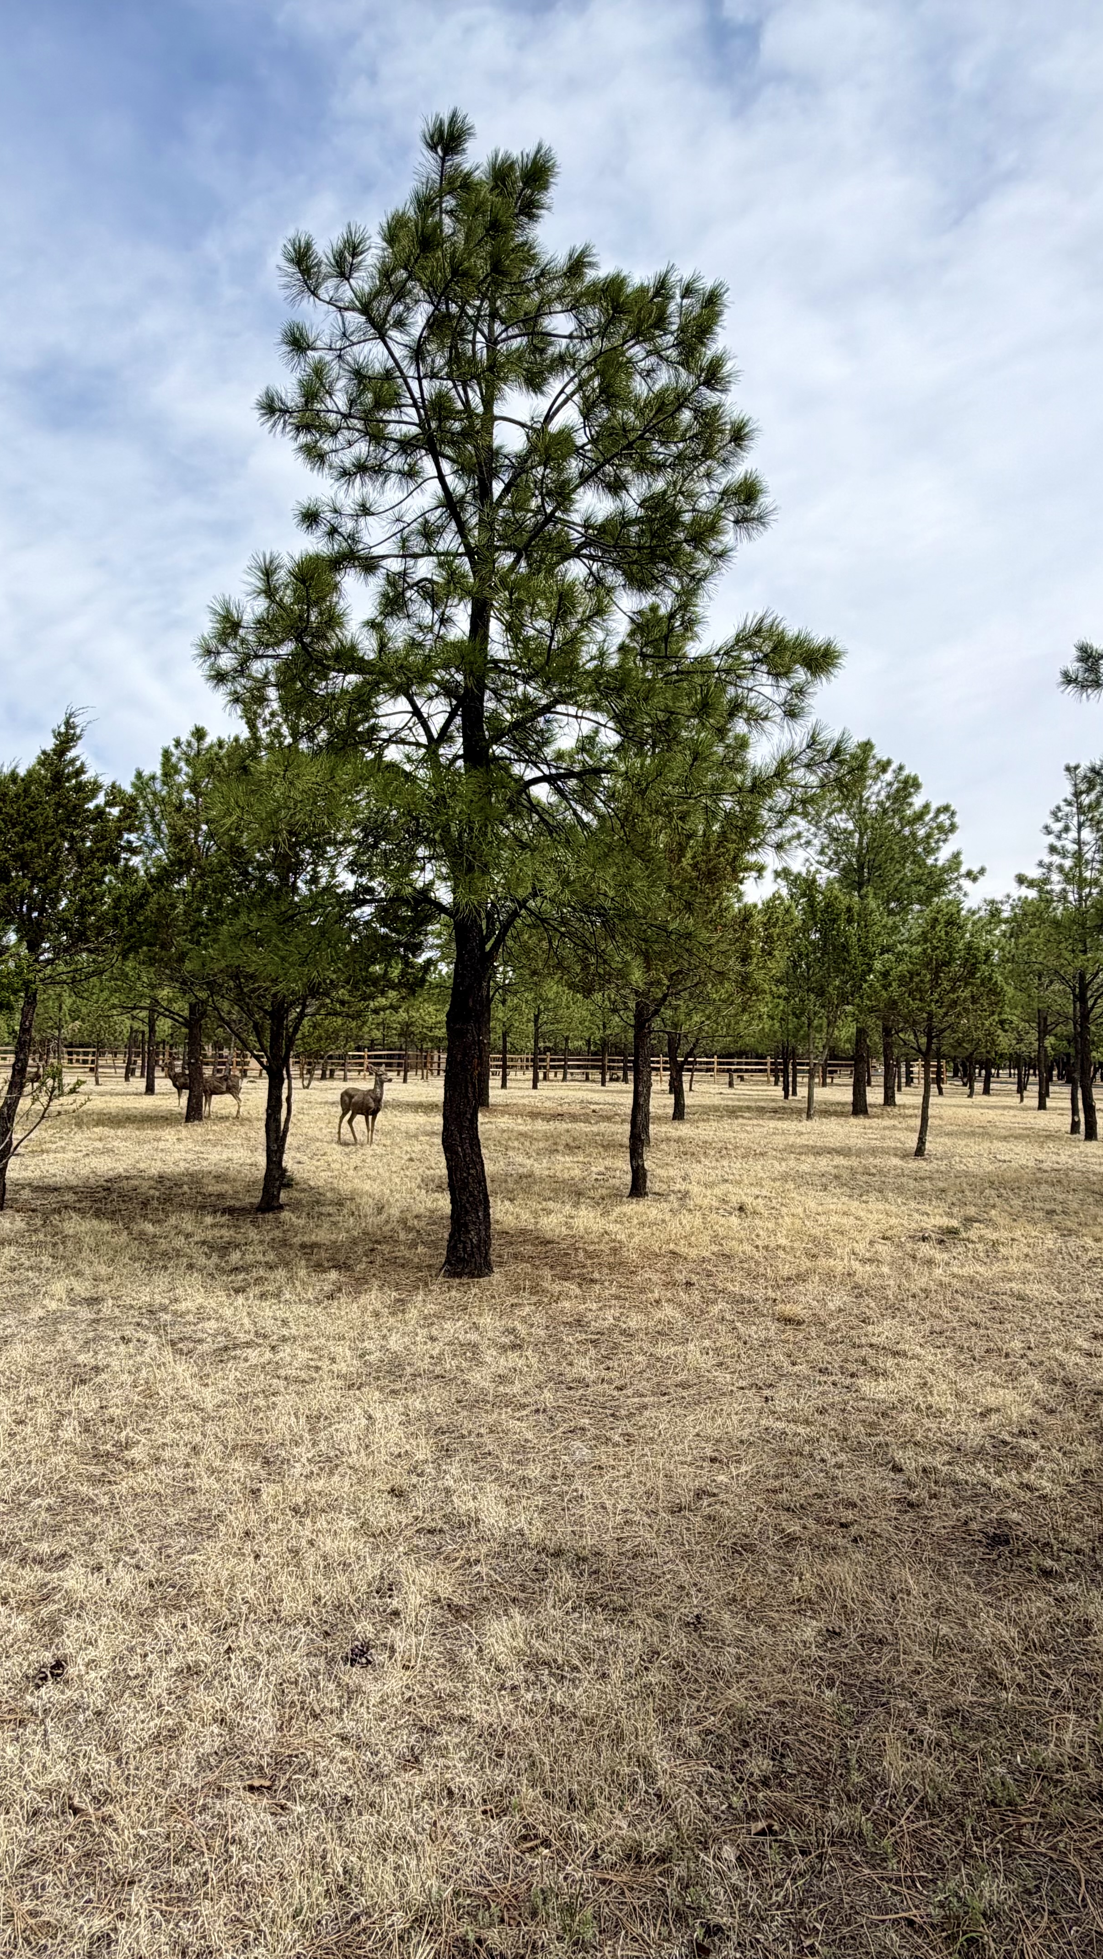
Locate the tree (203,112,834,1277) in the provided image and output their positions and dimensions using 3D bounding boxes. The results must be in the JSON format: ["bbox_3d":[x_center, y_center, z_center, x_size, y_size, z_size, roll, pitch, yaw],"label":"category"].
[{"bbox_3d":[-0.244,-2.287,7.883,4.611,8.835,4.380,1,-4,-2],"label":"tree"}]

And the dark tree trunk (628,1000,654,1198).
[{"bbox_3d":[1.010,1.319,11.790,0.255,2.161,0.228,0,-4,5],"label":"dark tree trunk"}]

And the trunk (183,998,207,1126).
[{"bbox_3d":[-7.443,1.680,22.082,0.440,2.552,0.380,2,-4,-18],"label":"trunk"}]

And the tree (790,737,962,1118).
[{"bbox_3d":[8.388,-1.401,27.312,4.500,9.759,4.500,0,-4,17],"label":"tree"}]

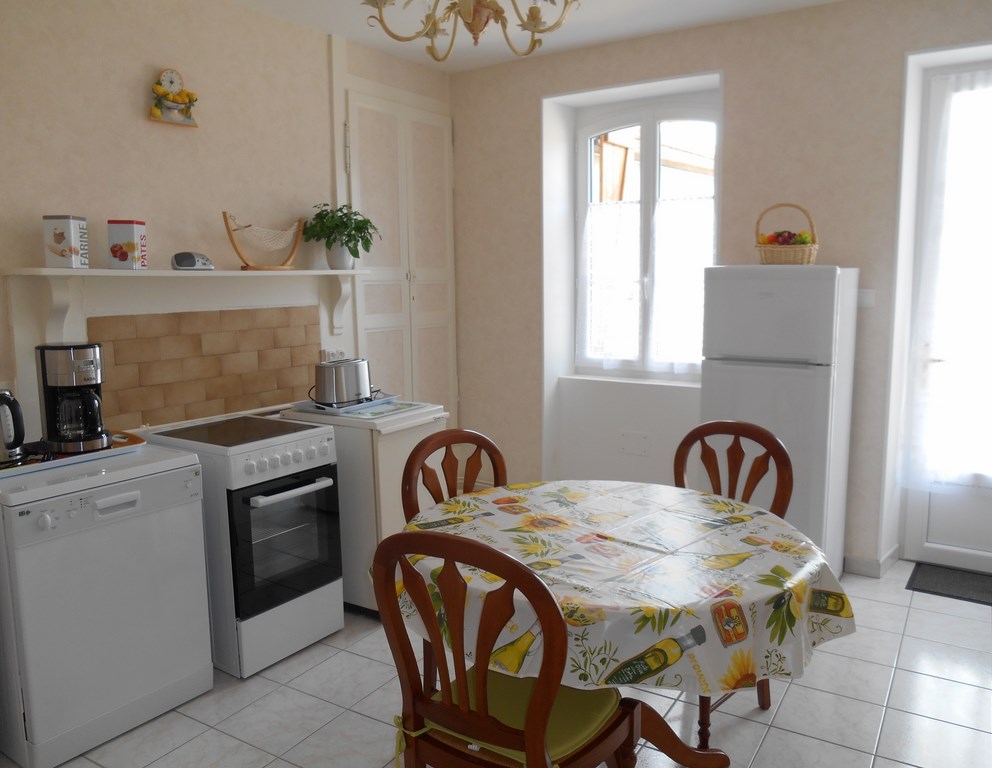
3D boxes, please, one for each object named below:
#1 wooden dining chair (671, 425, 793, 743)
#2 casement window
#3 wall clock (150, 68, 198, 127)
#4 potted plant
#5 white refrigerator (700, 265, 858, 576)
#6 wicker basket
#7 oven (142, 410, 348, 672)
[{"bbox_3d":[0.621,0.614,2.475,0.500,0.945,0.460,-7,10,-41],"label":"wooden dining chair"},{"bbox_3d":[0.903,-0.836,4.485,0.970,1.610,0.090,4,9,32],"label":"casement window"},{"bbox_3d":[-1.300,-1.164,3.127,0.055,0.210,0.200,4,9,32],"label":"wall clock"},{"bbox_3d":[-0.770,-0.727,3.812,0.310,0.325,0.330,-1,8,0],"label":"potted plant"},{"bbox_3d":[1.283,0.209,3.506,0.540,1.457,0.585,4,9,32],"label":"white refrigerator"},{"bbox_3d":[1.268,-0.646,3.365,0.240,0.270,0.190,4,9,32],"label":"wicker basket"},{"bbox_3d":[-1.011,0.599,3.095,0.620,0.845,0.505,5,9,35],"label":"oven"}]

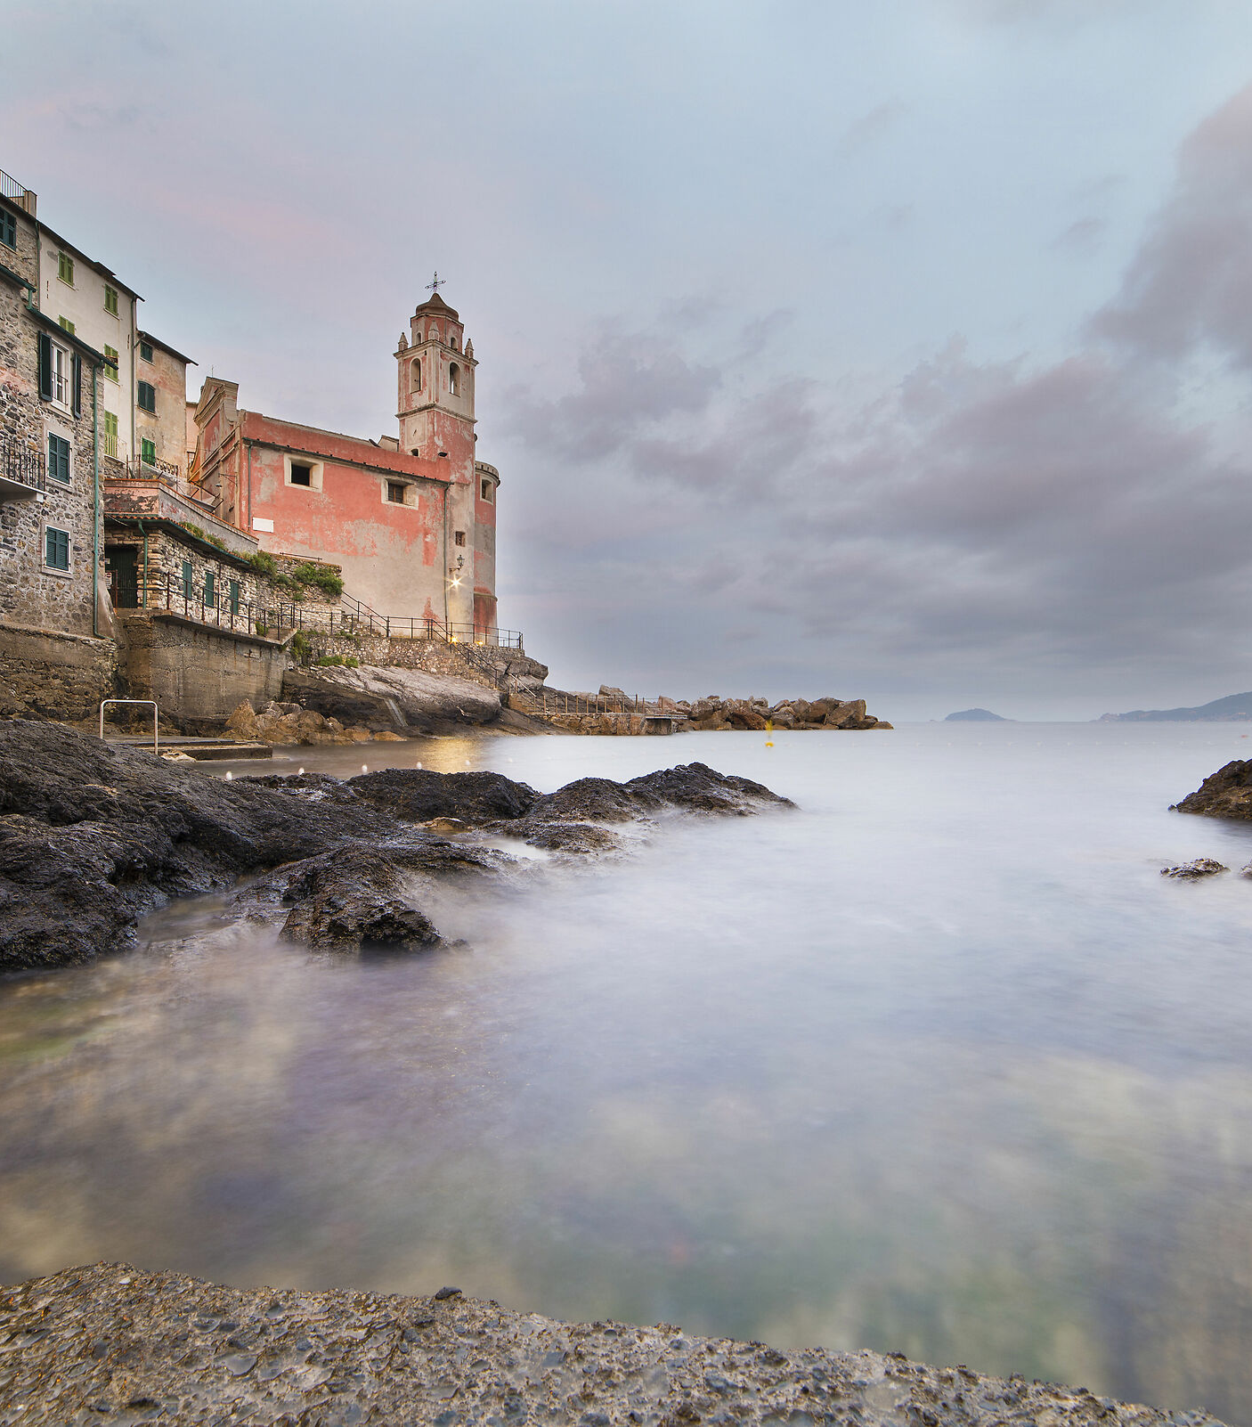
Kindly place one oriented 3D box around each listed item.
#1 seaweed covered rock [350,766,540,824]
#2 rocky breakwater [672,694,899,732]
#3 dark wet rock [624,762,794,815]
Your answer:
[{"bbox_3d":[-1.600,0.710,7.250,1.500,0.460,1.100,0,-1,-5],"label":"seaweed covered rock"},{"bbox_3d":[15.300,-0.043,82.000,21.000,3.400,6.000,0,-1,-8],"label":"rocky breakwater"},{"bbox_3d":[0.820,0.711,8.400,1.550,0.480,1.200,0,-1,-15],"label":"dark wet rock"}]

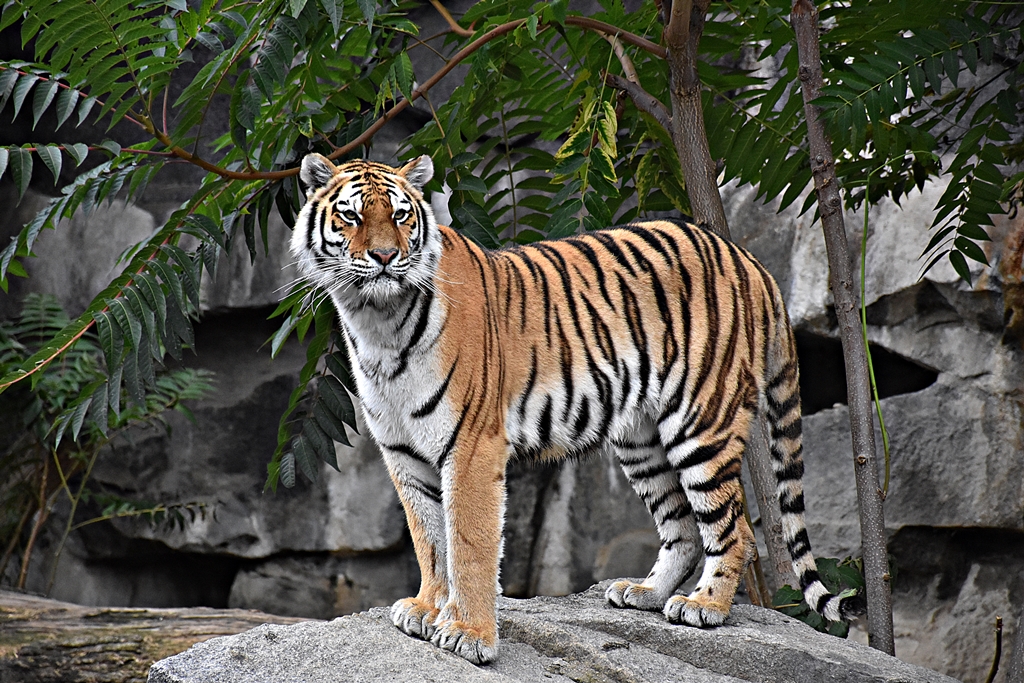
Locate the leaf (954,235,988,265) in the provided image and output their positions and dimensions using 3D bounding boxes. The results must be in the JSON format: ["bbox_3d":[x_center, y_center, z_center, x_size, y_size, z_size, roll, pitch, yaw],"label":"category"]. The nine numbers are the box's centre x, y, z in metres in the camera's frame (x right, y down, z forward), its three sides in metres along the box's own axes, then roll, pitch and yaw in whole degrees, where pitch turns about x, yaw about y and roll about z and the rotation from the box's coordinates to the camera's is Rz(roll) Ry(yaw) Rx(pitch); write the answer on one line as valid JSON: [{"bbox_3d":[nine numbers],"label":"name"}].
[{"bbox_3d":[1.057,-0.203,13.700,0.107,0.039,0.030,39,0,10],"label":"leaf"}]

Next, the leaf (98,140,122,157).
[{"bbox_3d":[-0.880,-0.422,13.100,0.065,0.029,0.050,26,0,30],"label":"leaf"}]

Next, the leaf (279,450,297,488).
[{"bbox_3d":[-0.499,0.288,13.300,0.036,0.088,0.040,-1,-20,0],"label":"leaf"}]

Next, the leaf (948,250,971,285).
[{"bbox_3d":[1.031,-0.166,13.700,0.034,0.097,0.030,-30,-10,0],"label":"leaf"}]

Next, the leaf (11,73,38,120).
[{"bbox_3d":[-1.068,-0.532,13.050,0.037,0.116,0.035,31,-10,0],"label":"leaf"}]

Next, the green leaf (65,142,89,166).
[{"bbox_3d":[-0.948,-0.414,13.050,0.044,0.073,0.050,-28,-35,0],"label":"green leaf"}]

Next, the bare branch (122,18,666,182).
[{"bbox_3d":[-0.264,-0.541,13.400,1.260,0.370,0.250,-1,4,-12],"label":"bare branch"}]

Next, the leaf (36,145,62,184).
[{"bbox_3d":[-0.995,-0.391,13.000,0.043,0.099,0.035,-25,-15,0],"label":"leaf"}]

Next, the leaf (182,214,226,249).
[{"bbox_3d":[-0.669,-0.241,13.100,0.123,0.044,0.040,38,0,15],"label":"leaf"}]

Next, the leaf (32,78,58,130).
[{"bbox_3d":[-1.028,-0.517,13.050,0.044,0.120,0.035,28,-10,0],"label":"leaf"}]

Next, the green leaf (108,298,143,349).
[{"bbox_3d":[-0.843,-0.037,13.000,0.050,0.143,0.040,-31,-15,0],"label":"green leaf"}]

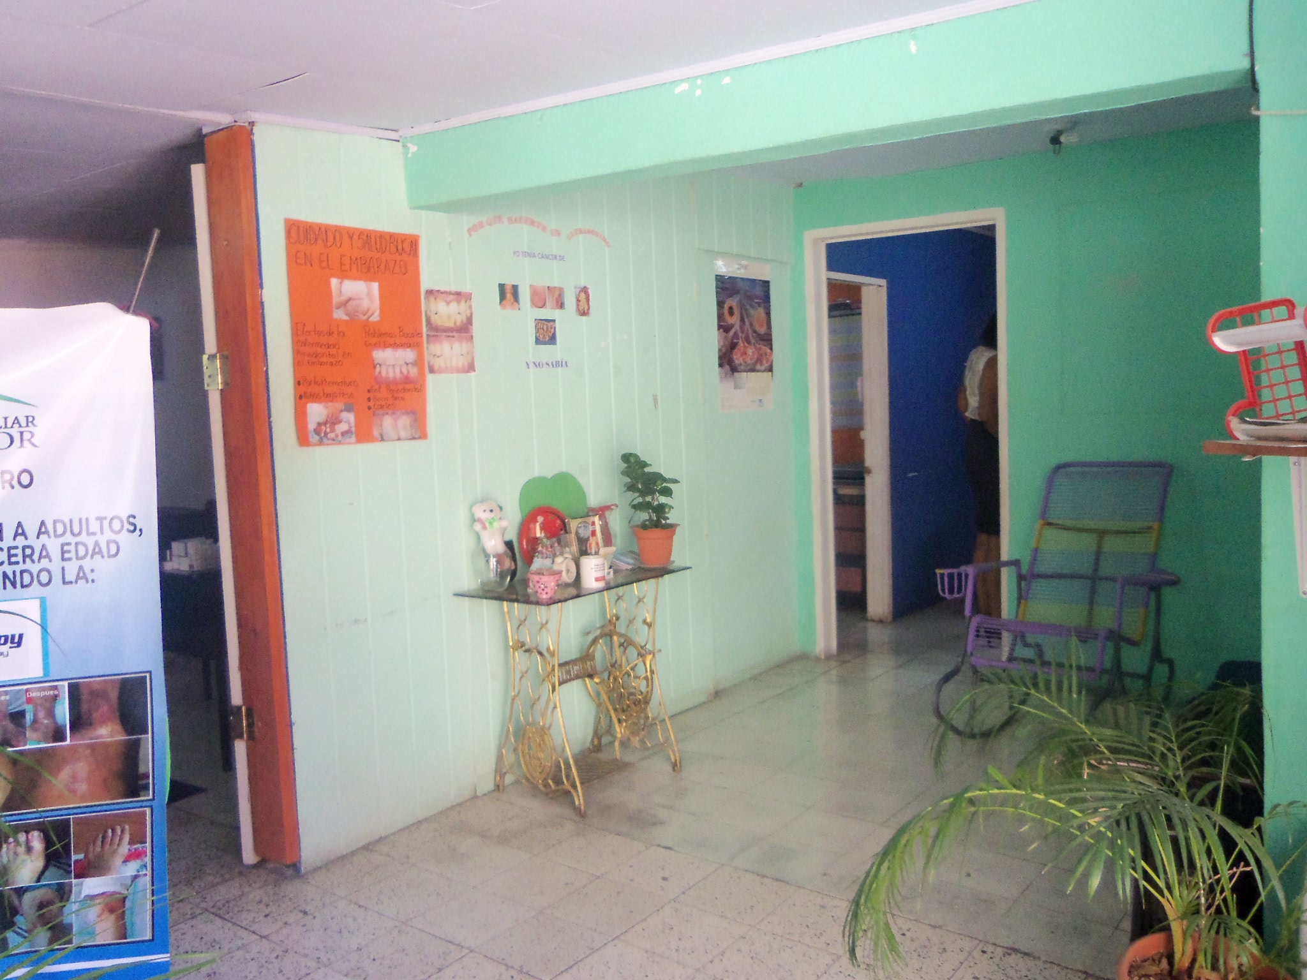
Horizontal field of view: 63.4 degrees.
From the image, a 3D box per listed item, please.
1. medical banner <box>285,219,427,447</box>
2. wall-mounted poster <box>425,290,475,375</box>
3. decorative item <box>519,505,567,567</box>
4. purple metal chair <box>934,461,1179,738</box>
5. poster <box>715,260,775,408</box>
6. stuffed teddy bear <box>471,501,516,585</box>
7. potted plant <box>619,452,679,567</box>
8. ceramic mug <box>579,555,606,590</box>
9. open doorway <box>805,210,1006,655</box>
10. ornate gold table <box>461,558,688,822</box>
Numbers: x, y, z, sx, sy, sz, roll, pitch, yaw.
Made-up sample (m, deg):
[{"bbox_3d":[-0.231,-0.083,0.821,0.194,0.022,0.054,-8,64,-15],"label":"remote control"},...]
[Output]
[{"bbox_3d":[-0.918,-0.484,3.331,0.010,0.671,0.497,3,7,39],"label":"medical banner"},{"bbox_3d":[-0.690,-0.539,3.613,0.008,0.278,0.210,3,7,39],"label":"wall-mounted poster"},{"bbox_3d":[-0.403,0.172,3.921,0.061,0.218,0.203,3,7,39],"label":"decorative item"},{"bbox_3d":[1.564,0.468,4.115,0.781,1.034,1.044,3,8,43],"label":"purple metal chair"},{"bbox_3d":[0.441,-0.726,5.017,0.012,0.700,0.461,3,7,39],"label":"poster"},{"bbox_3d":[-0.557,0.184,3.697,0.142,0.284,0.132,-4,6,-20],"label":"stuffed teddy bear"},{"bbox_3d":[-0.014,0.072,4.049,0.213,0.426,0.213,-2,6,0],"label":"potted plant"},{"bbox_3d":[-0.213,0.281,3.664,0.091,0.103,0.091,-2,6,0],"label":"ceramic mug"},{"bbox_3d":[1.232,-0.199,5.149,0.994,2.180,0.112,2,7,37],"label":"open doorway"},{"bbox_3d":[-0.261,0.698,3.833,0.426,0.757,0.796,3,7,39],"label":"ornate gold table"}]

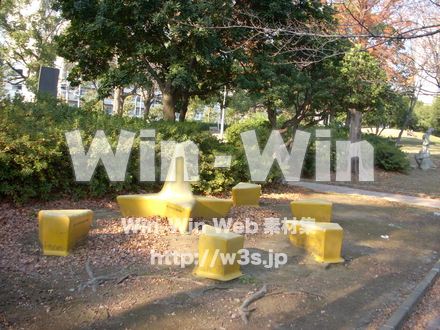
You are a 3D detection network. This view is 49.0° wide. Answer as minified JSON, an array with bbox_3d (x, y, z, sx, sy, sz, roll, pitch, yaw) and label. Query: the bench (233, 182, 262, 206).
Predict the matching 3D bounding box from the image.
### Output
[{"bbox_3d":[0.530,0.645,10.130,0.610,0.420,0.500,2,4,-19],"label":"bench"}]

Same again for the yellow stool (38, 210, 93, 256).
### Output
[{"bbox_3d":[-1.800,0.763,5.690,0.450,0.420,0.650,4,4,15],"label":"yellow stool"}]

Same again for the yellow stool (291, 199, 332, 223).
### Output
[{"bbox_3d":[1.564,0.822,8.221,0.691,0.400,0.469,4,4,9],"label":"yellow stool"}]

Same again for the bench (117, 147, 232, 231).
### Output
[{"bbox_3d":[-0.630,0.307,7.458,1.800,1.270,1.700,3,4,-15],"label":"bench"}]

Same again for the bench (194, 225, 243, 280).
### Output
[{"bbox_3d":[0.020,0.950,5.394,0.469,0.400,0.691,4,4,3],"label":"bench"}]

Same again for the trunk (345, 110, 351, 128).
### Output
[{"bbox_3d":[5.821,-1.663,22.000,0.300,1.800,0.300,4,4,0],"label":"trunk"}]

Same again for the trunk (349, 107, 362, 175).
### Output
[{"bbox_3d":[5.001,-0.829,17.800,0.420,2.500,0.420,4,4,0],"label":"trunk"}]

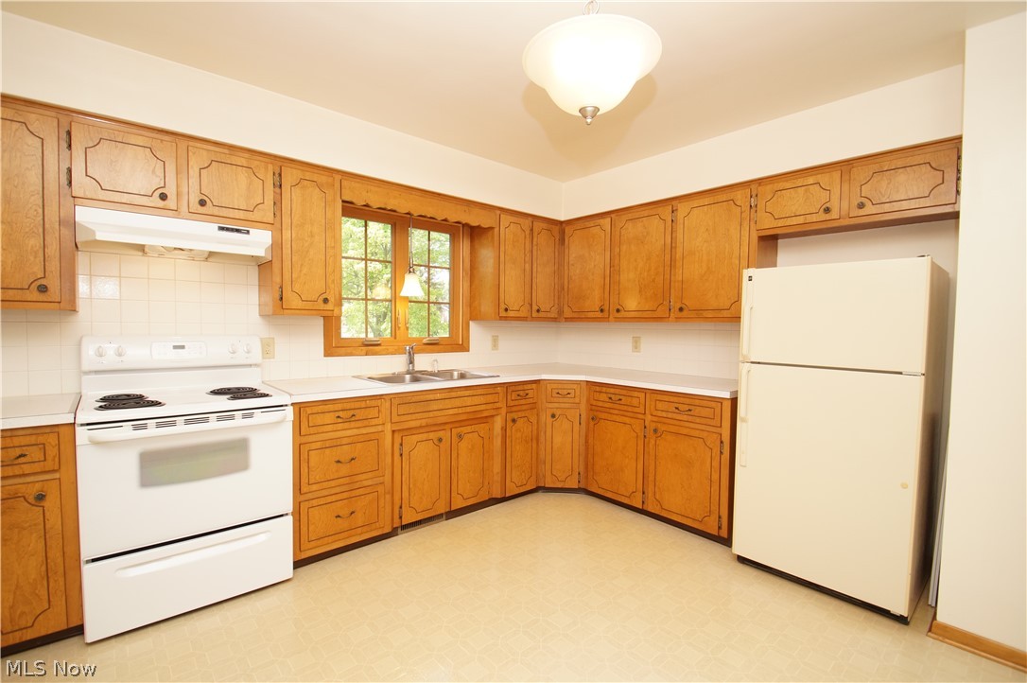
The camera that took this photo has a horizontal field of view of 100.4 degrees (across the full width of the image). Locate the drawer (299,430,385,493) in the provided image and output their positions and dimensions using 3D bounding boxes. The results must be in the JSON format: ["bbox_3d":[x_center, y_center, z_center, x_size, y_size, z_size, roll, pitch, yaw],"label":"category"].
[{"bbox_3d":[-1.042,0.626,2.449,0.438,0.253,0.460,-1,3,-40],"label":"drawer"}]

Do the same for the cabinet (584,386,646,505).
[{"bbox_3d":[0.922,0.714,3.223,0.592,0.806,0.495,-1,3,-44],"label":"cabinet"}]

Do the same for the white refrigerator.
[{"bbox_3d":[1.760,0.428,2.335,0.740,1.611,0.723,-1,3,-42],"label":"white refrigerator"}]

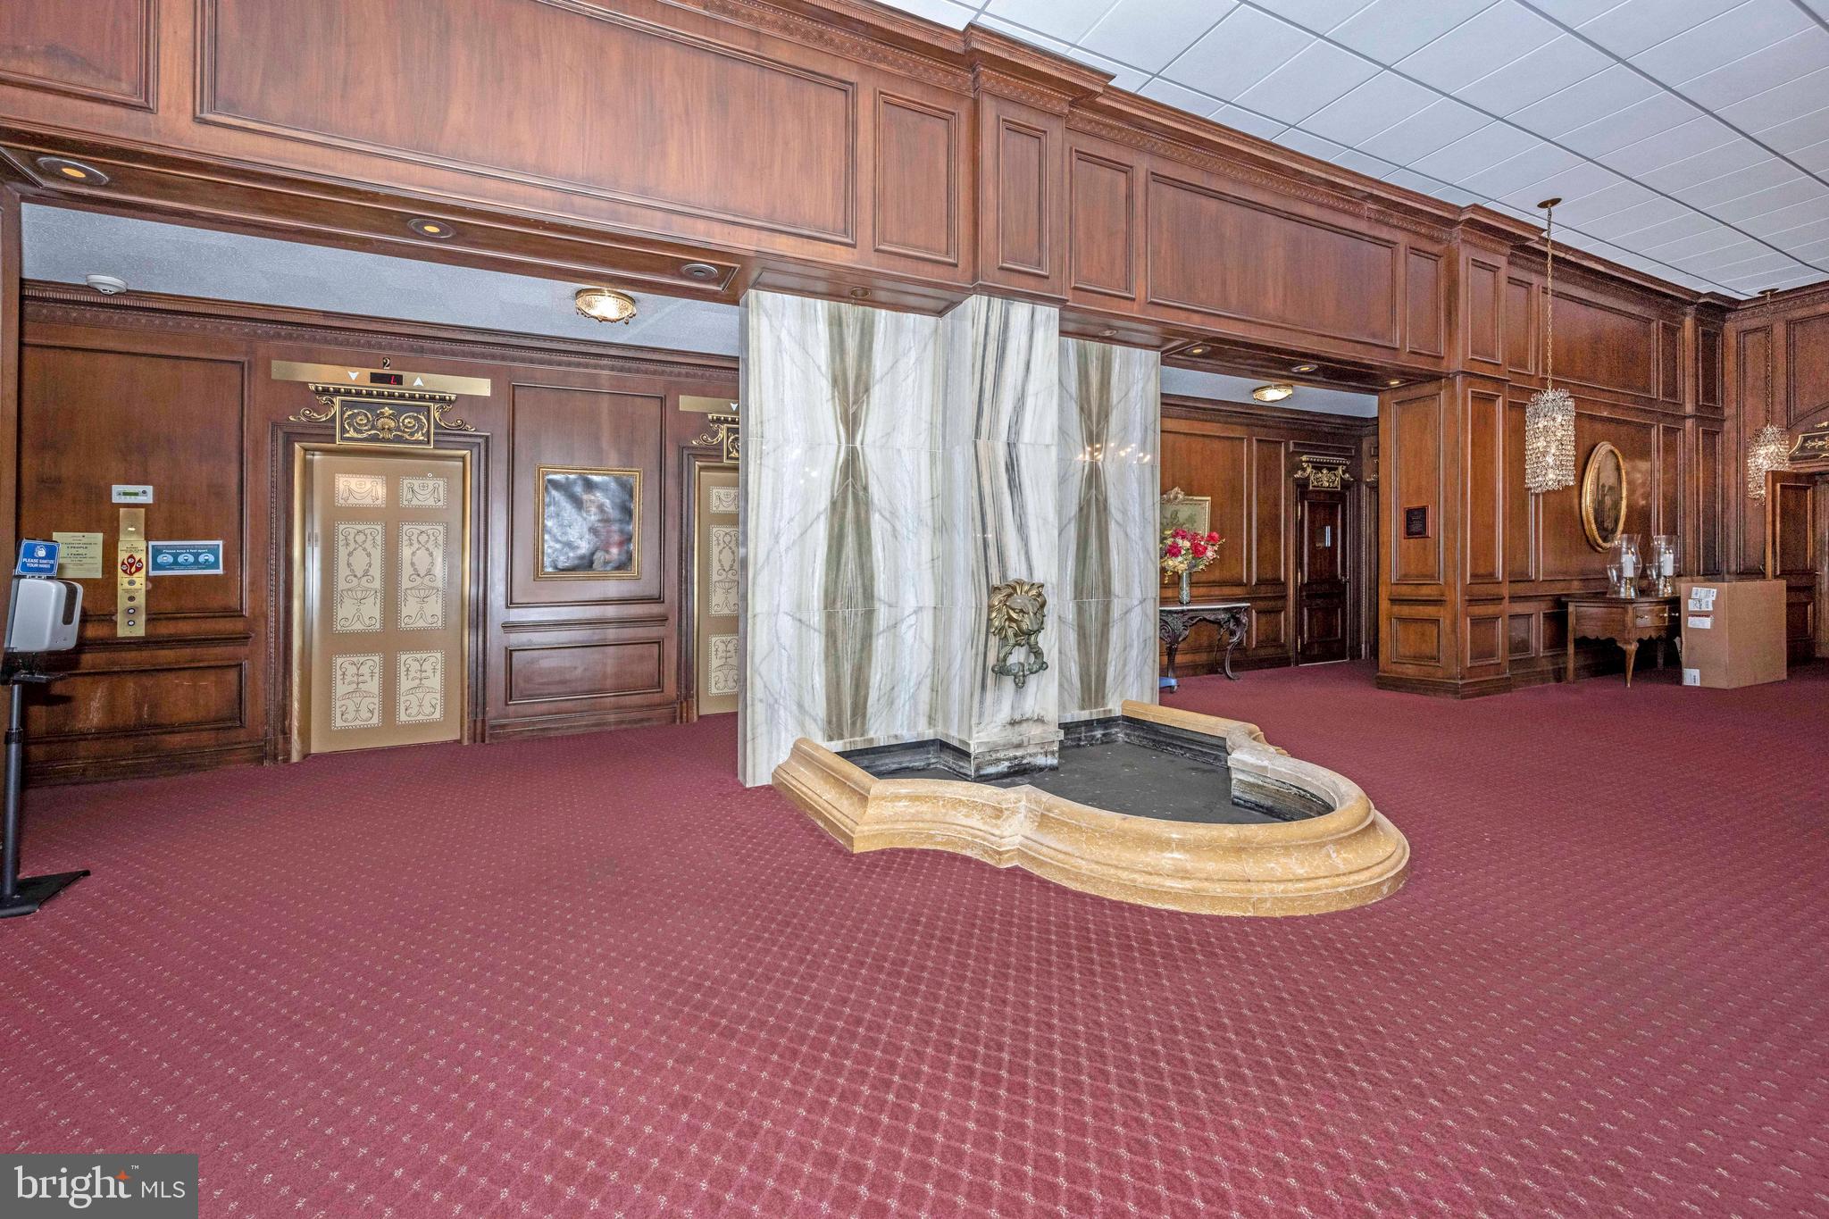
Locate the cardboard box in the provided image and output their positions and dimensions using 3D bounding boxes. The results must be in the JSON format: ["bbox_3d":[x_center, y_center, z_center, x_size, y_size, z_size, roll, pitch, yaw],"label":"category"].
[{"bbox_3d":[7.766,0.207,6.741,1.080,0.970,0.320,-1,1,-22],"label":"cardboard box"}]

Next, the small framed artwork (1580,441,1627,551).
[{"bbox_3d":[7.103,-1.163,7.322,0.870,1.120,0.060,-1,3,-25],"label":"small framed artwork"}]

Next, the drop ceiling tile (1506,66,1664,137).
[{"bbox_3d":[4.380,-3.313,4.658,0.610,0.030,0.610,-2,4,-25],"label":"drop ceiling tile"}]

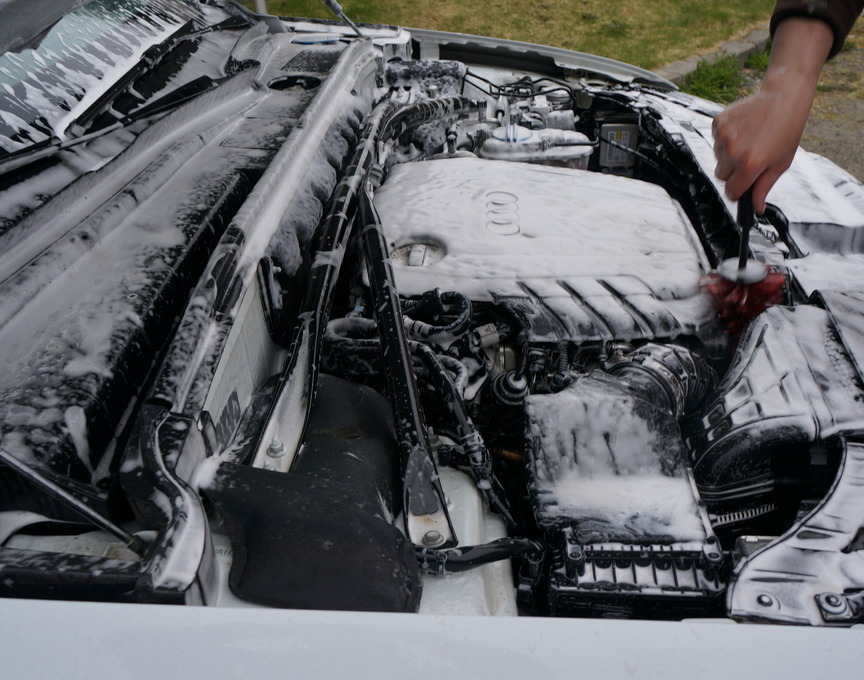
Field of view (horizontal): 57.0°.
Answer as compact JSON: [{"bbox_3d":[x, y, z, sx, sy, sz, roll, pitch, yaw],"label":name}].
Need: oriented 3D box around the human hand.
[{"bbox_3d":[0.409,-0.275,0.970,0.110,0.225,0.092,17,5,16],"label":"human hand"}]

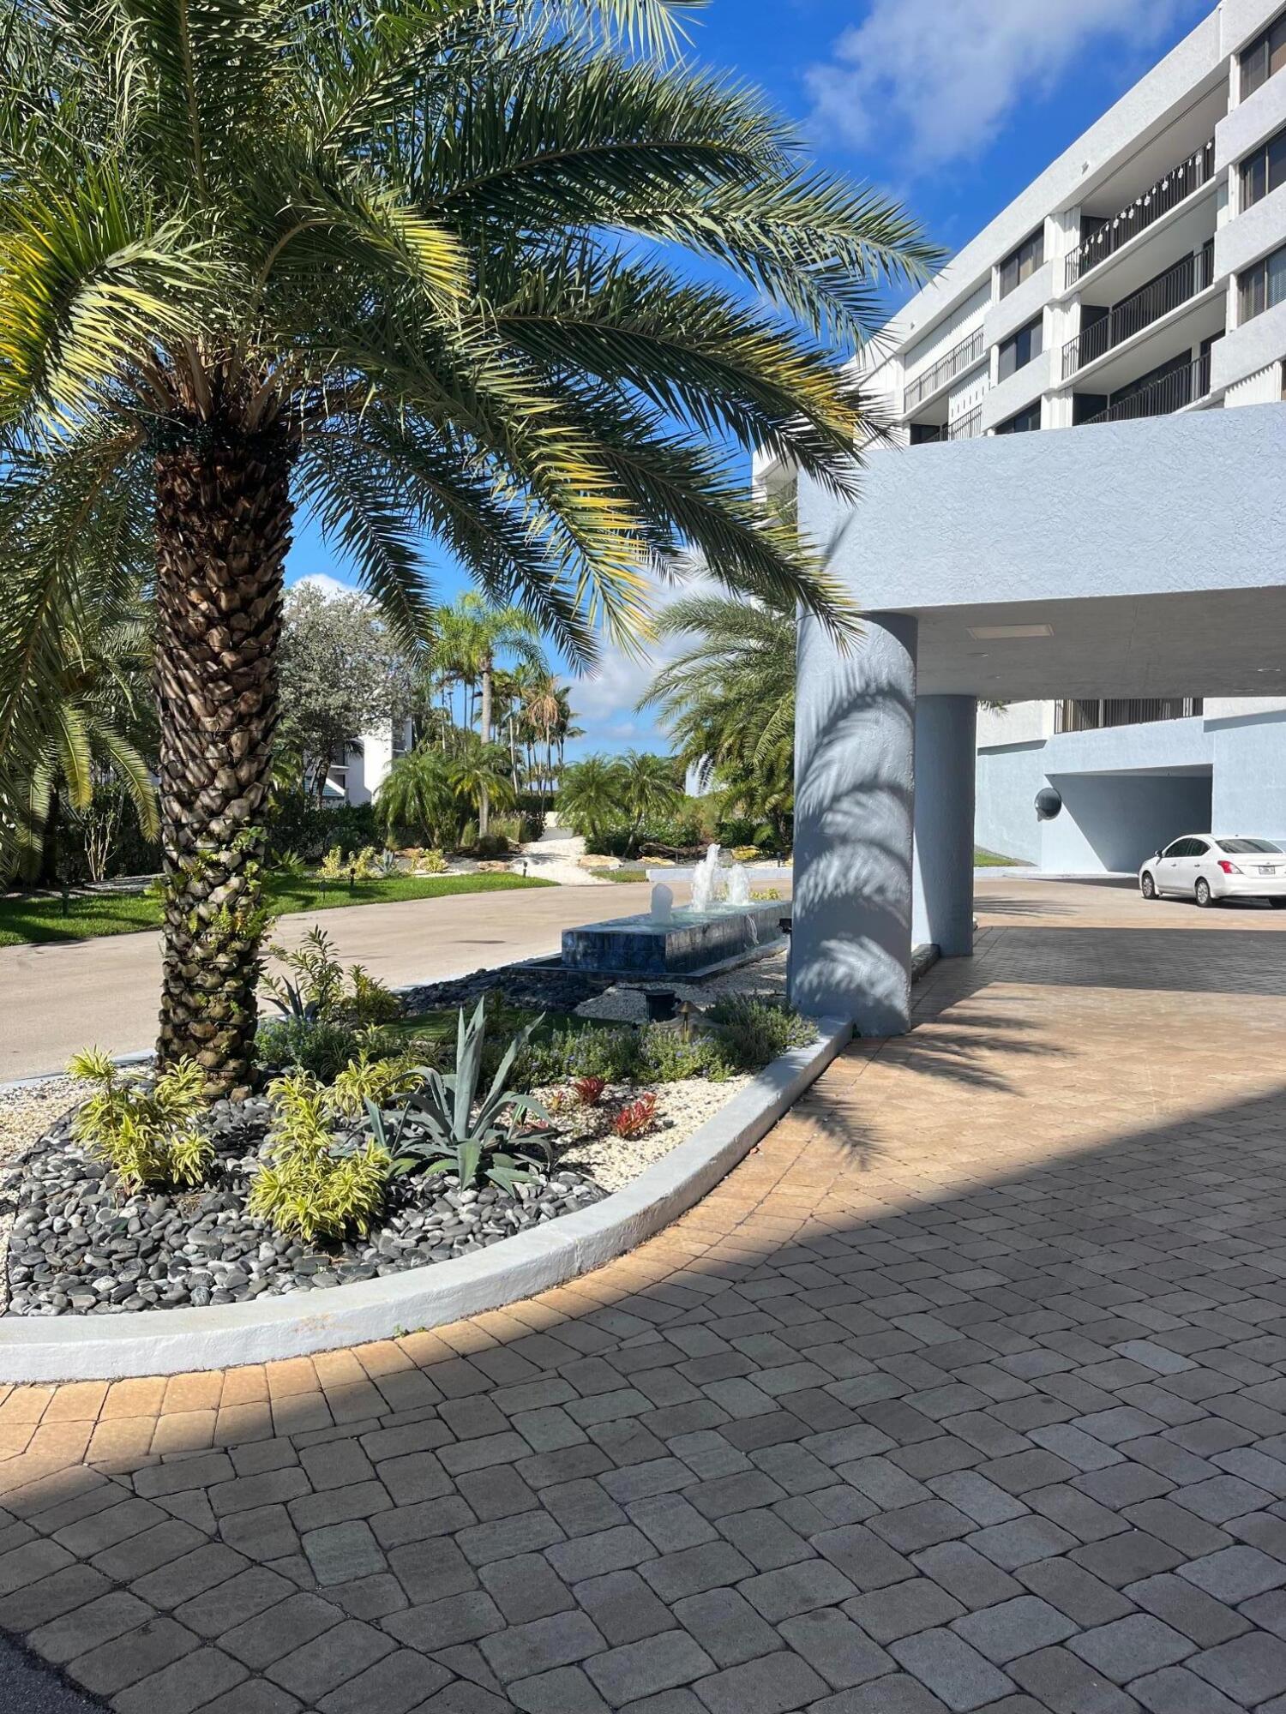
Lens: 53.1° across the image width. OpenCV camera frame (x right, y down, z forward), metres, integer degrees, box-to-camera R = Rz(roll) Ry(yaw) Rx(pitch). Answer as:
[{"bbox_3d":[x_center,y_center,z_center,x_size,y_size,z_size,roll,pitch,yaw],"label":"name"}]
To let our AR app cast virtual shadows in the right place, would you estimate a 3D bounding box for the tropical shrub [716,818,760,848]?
[{"bbox_3d":[3.028,-0.746,41.000,1.407,1.024,1.300,1,1,0],"label":"tropical shrub"}]

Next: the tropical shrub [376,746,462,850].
[{"bbox_3d":[-6.795,-1.785,39.000,2.596,3.124,2.600,1,1,0],"label":"tropical shrub"}]

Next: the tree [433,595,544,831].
[{"bbox_3d":[-5.084,-4.597,42.500,3.669,8.090,3.600,1,1,0],"label":"tree"}]

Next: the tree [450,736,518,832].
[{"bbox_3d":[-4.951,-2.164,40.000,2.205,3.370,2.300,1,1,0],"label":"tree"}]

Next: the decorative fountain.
[{"bbox_3d":[0.810,0.526,18.345,1.300,1.420,7.700,1,1,17],"label":"decorative fountain"}]

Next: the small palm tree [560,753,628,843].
[{"bbox_3d":[-1.599,-1.663,41.000,2.132,3.198,2.100,1,1,0],"label":"small palm tree"}]

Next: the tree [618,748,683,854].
[{"bbox_3d":[0.192,-1.748,41.000,2.047,3.369,2.100,1,1,0],"label":"tree"}]

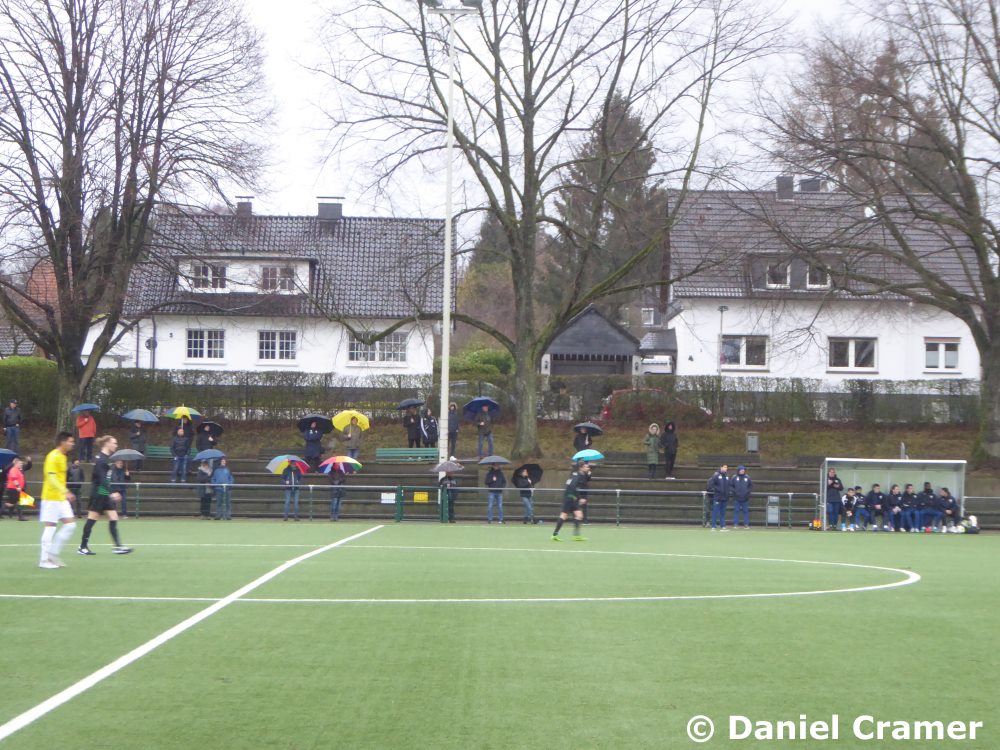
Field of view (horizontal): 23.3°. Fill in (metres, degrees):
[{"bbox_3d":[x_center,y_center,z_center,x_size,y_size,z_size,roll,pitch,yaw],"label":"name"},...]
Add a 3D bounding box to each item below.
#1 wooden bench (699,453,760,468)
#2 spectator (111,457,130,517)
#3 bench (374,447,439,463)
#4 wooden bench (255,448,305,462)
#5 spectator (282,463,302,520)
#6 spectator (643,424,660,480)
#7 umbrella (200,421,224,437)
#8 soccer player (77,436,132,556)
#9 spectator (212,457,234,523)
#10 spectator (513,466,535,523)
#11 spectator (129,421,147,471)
[{"bbox_3d":[7.309,2.733,77.200,2.000,0.460,0.500,1,-2,0],"label":"wooden bench"},{"bbox_3d":[-11.078,3.341,70.800,0.550,1.720,0.400,1,-2,-6],"label":"spectator"},{"bbox_3d":[-2.927,2.546,77.000,2.000,0.460,0.500,1,-2,0],"label":"bench"},{"bbox_3d":[-6.640,2.559,77.000,2.030,0.460,0.500,1,-2,0],"label":"wooden bench"},{"bbox_3d":[-6.097,3.432,71.300,0.580,1.720,0.420,1,-2,0],"label":"spectator"},{"bbox_3d":[4.757,2.409,76.200,0.540,1.730,0.380,1,-2,0],"label":"spectator"},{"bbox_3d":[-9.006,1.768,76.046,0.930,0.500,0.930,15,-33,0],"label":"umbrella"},{"bbox_3d":[-6.193,1.885,38.000,0.820,1.860,0.520,1,-2,1],"label":"soccer player"},{"bbox_3d":[-8.097,3.354,71.000,0.620,1.794,0.400,2,-2,-18],"label":"spectator"},{"bbox_3d":[0.724,3.543,71.000,0.520,1.644,0.450,3,-3,-38],"label":"spectator"},{"bbox_3d":[-11.308,2.215,75.800,0.520,1.587,0.420,1,-2,-8],"label":"spectator"}]

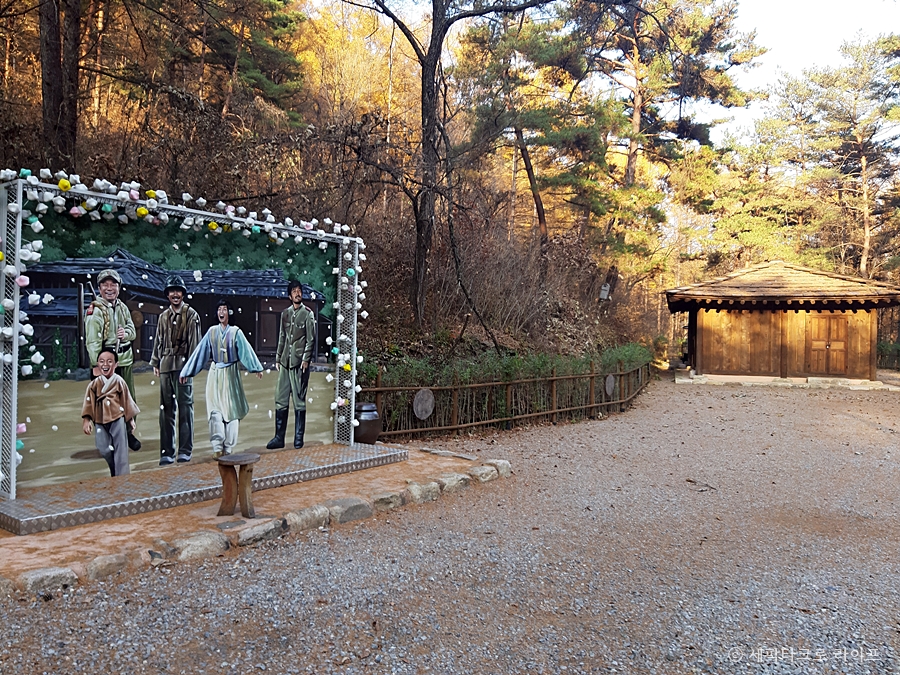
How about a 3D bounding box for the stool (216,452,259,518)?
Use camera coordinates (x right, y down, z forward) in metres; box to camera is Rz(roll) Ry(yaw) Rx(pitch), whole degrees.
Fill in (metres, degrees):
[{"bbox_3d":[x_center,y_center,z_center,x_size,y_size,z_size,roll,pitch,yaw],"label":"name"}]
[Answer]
[{"bbox_3d":[-1.683,1.180,5.610,0.329,0.456,0.326,1,-1,-17],"label":"stool"}]

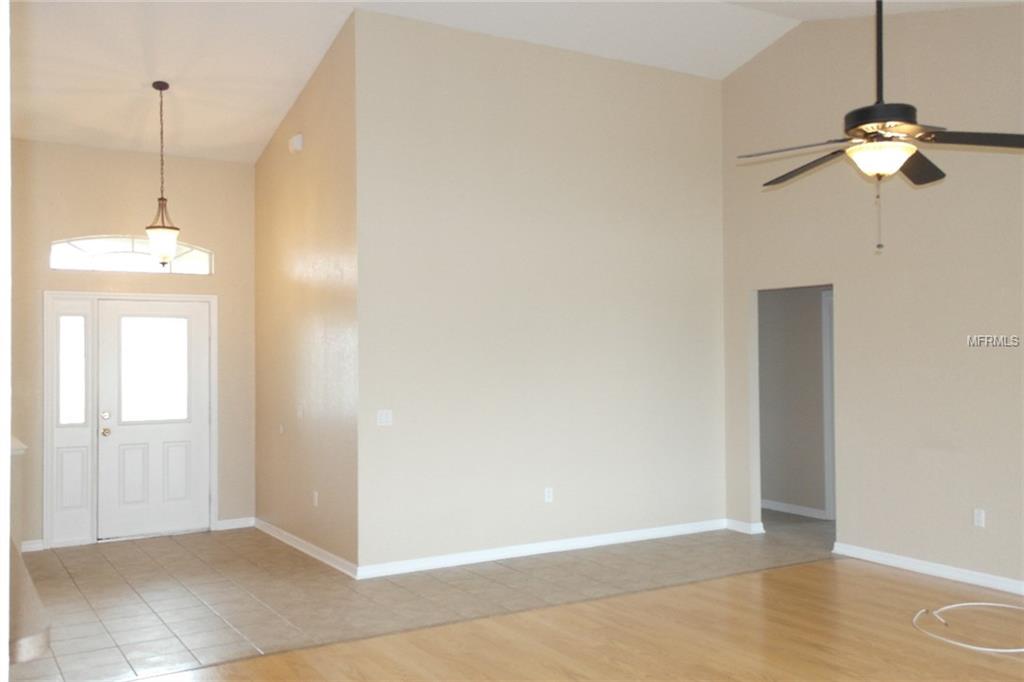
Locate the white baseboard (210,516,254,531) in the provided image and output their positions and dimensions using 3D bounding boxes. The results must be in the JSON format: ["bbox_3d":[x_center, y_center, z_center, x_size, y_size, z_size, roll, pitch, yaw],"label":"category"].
[{"bbox_3d":[-2.514,1.681,7.780,0.335,0.090,0.018,0,-1,-28],"label":"white baseboard"}]

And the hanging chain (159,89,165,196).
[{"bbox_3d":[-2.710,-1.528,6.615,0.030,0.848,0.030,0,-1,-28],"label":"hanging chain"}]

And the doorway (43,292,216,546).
[{"bbox_3d":[-3.294,0.662,7.434,1.376,2.130,0.130,0,-1,-28],"label":"doorway"}]

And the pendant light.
[{"bbox_3d":[-2.708,-1.296,6.612,0.262,1.430,0.262,0,-1,-28],"label":"pendant light"}]

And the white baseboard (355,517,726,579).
[{"bbox_3d":[0.421,1.648,6.867,3.443,0.090,0.018,0,-1,-28],"label":"white baseboard"}]

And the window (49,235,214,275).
[{"bbox_3d":[-3.299,-0.755,7.468,1.311,0.318,0.100,0,-1,-28],"label":"window"}]

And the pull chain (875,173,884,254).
[{"bbox_3d":[1.544,-0.533,3.580,0.030,0.315,0.030,0,-1,-28],"label":"pull chain"}]

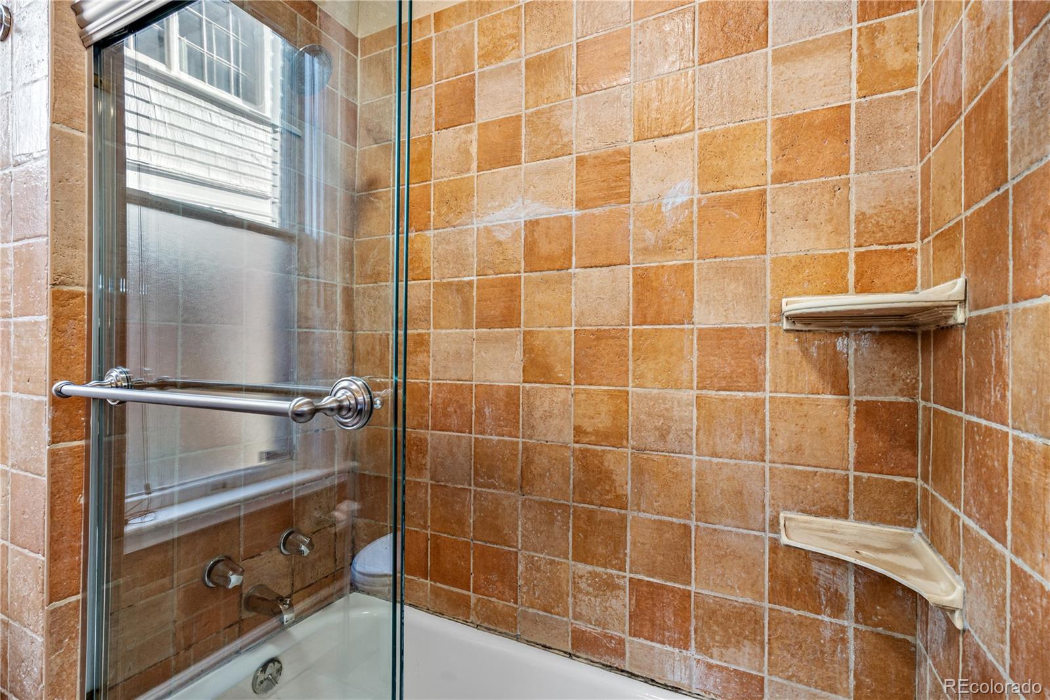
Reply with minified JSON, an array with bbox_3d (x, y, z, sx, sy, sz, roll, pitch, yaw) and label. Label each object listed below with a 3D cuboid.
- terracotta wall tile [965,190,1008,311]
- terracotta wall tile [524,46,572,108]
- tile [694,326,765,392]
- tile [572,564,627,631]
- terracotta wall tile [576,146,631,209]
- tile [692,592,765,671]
[{"bbox_3d":[0.647,-0.132,0.650,0.010,0.146,0.142,0,0,26],"label":"terracotta wall tile"},{"bbox_3d":[0.065,-0.747,1.288,0.143,0.141,0.012,0,-1,26],"label":"terracotta wall tile"},{"bbox_3d":[0.471,0.022,1.069,0.146,0.147,0.010,0,0,26],"label":"tile"},{"bbox_3d":[0.192,0.637,1.201,0.146,0.147,0.010,0,0,26],"label":"tile"},{"bbox_3d":[0.203,-0.444,1.216,0.145,0.144,0.012,0,-1,26],"label":"terracotta wall tile"},{"bbox_3d":[0.466,0.638,1.065,0.146,0.147,0.010,0,0,26],"label":"tile"}]

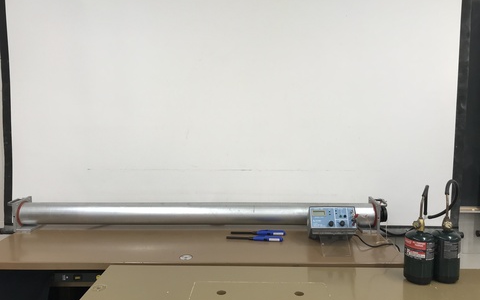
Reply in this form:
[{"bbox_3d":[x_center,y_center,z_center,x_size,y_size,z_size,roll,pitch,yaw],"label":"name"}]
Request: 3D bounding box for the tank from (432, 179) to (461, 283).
[{"bbox_3d":[0.754,0.292,1.423,0.105,0.375,0.105,2,8,20],"label":"tank"}]

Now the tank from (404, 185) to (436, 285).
[{"bbox_3d":[0.656,0.303,1.415,0.105,0.358,0.105,-7,10,-37],"label":"tank"}]

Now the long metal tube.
[{"bbox_3d":[-0.229,0.325,1.986,1.800,0.115,0.115,0,8,3],"label":"long metal tube"}]

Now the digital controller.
[{"bbox_3d":[0.443,0.345,1.860,0.218,0.135,0.115,0,8,3],"label":"digital controller"}]

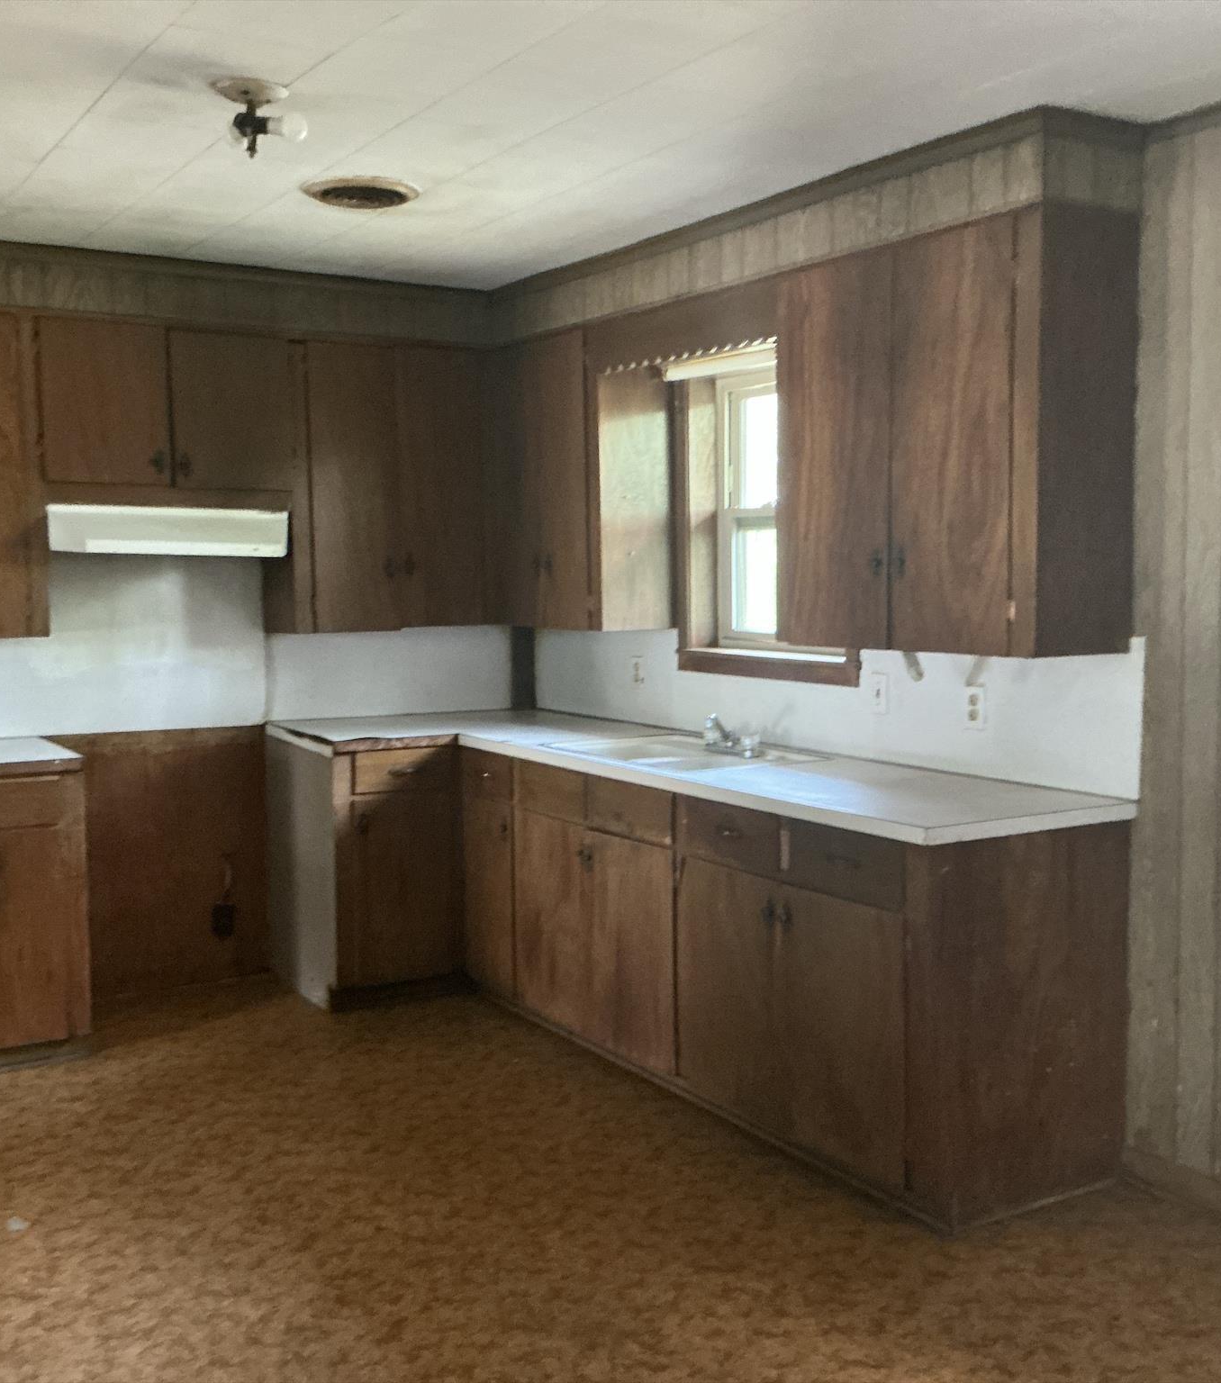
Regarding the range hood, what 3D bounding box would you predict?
[{"bbox_3d":[-1.487,-0.525,4.888,0.753,0.159,0.438,-3,6,-32],"label":"range hood"}]

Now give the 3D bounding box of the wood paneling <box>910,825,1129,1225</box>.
[{"bbox_3d":[0.944,0.745,3.379,0.629,0.869,0.025,-3,6,-32],"label":"wood paneling"}]

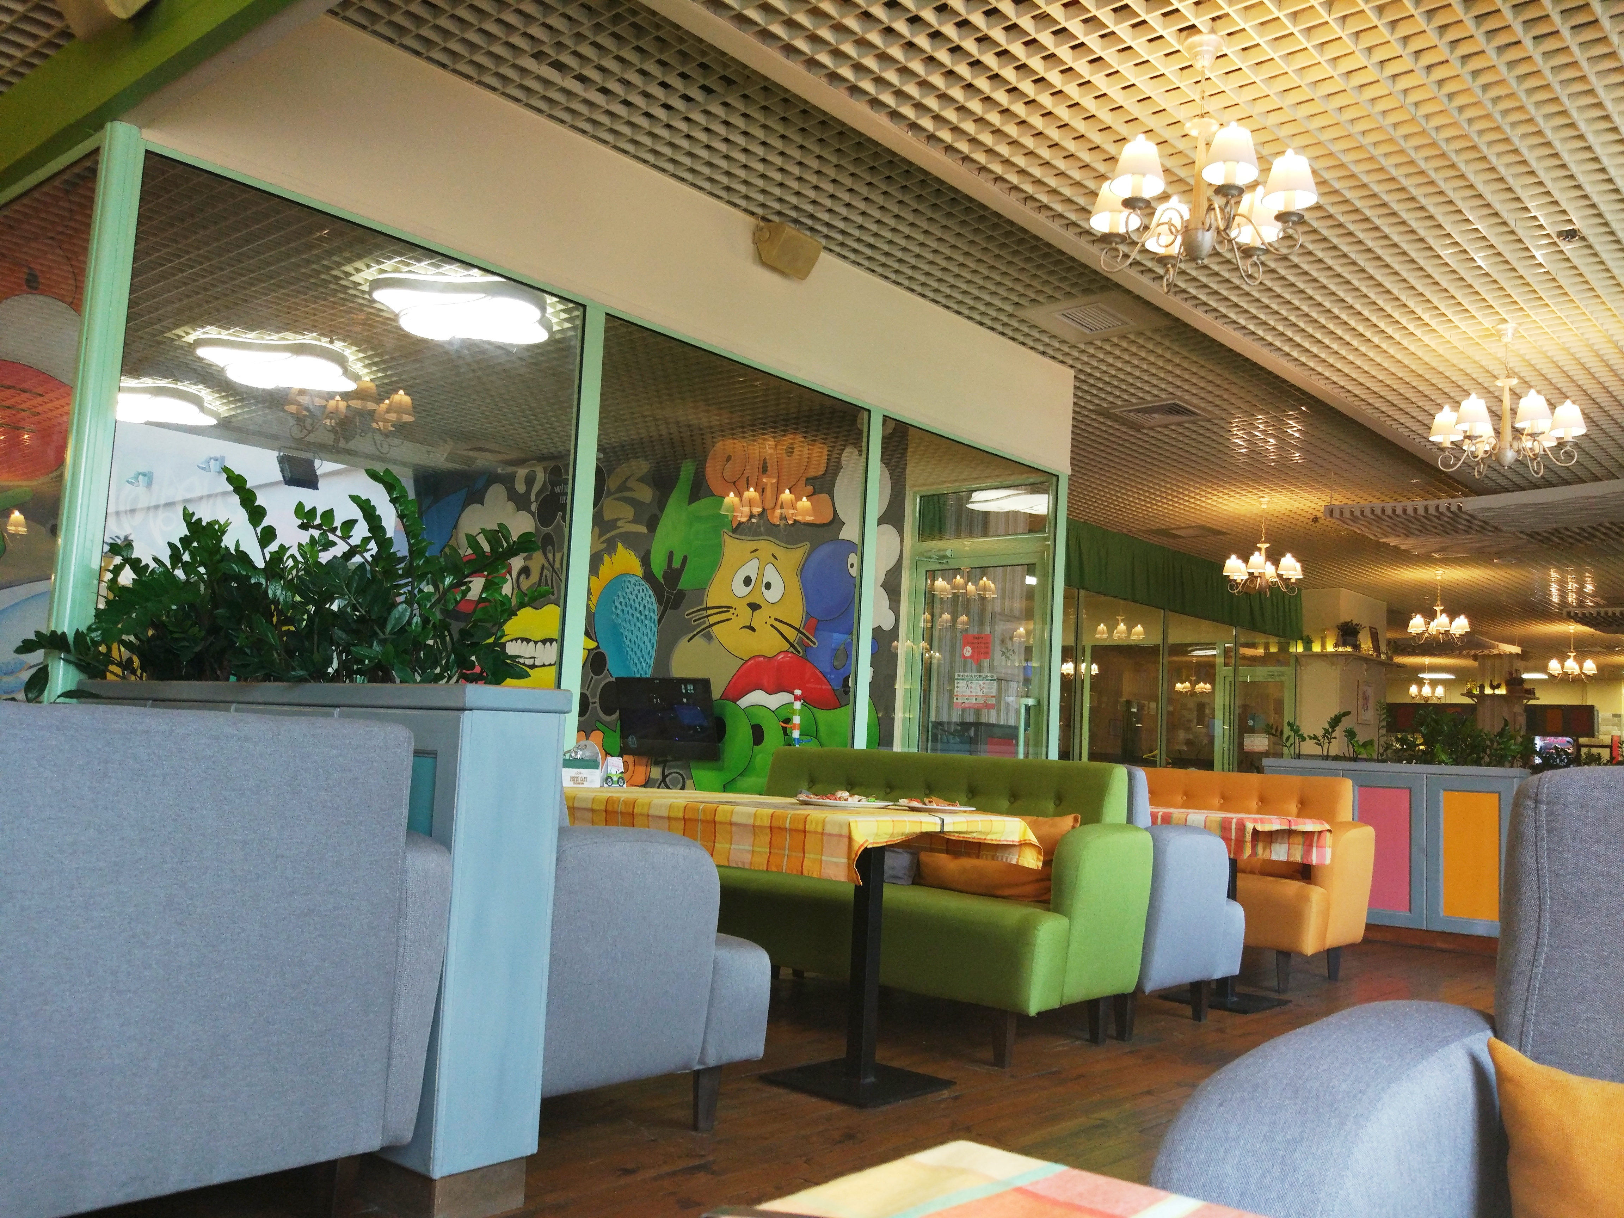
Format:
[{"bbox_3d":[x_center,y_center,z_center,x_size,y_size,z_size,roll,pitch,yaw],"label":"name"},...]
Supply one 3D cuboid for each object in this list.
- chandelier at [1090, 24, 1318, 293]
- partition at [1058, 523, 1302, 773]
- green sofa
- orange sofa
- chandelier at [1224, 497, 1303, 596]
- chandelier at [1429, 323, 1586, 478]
[{"bbox_3d":[1.106,-1.307,3.713,0.610,0.684,0.610,-3,-9,43],"label":"chandelier"},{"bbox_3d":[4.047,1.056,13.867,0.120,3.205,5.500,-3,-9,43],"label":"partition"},{"bbox_3d":[0.254,1.002,4.822,1.711,0.933,0.842,-3,-8,41],"label":"green sofa"},{"bbox_3d":[1.734,1.263,6.498,1.711,0.933,0.860,-3,-8,41],"label":"orange sofa"},{"bbox_3d":[3.719,-0.508,10.805,0.620,0.824,0.620,-3,-9,43],"label":"chandelier"},{"bbox_3d":[3.150,-0.951,5.946,0.620,0.692,0.620,-3,-9,43],"label":"chandelier"}]

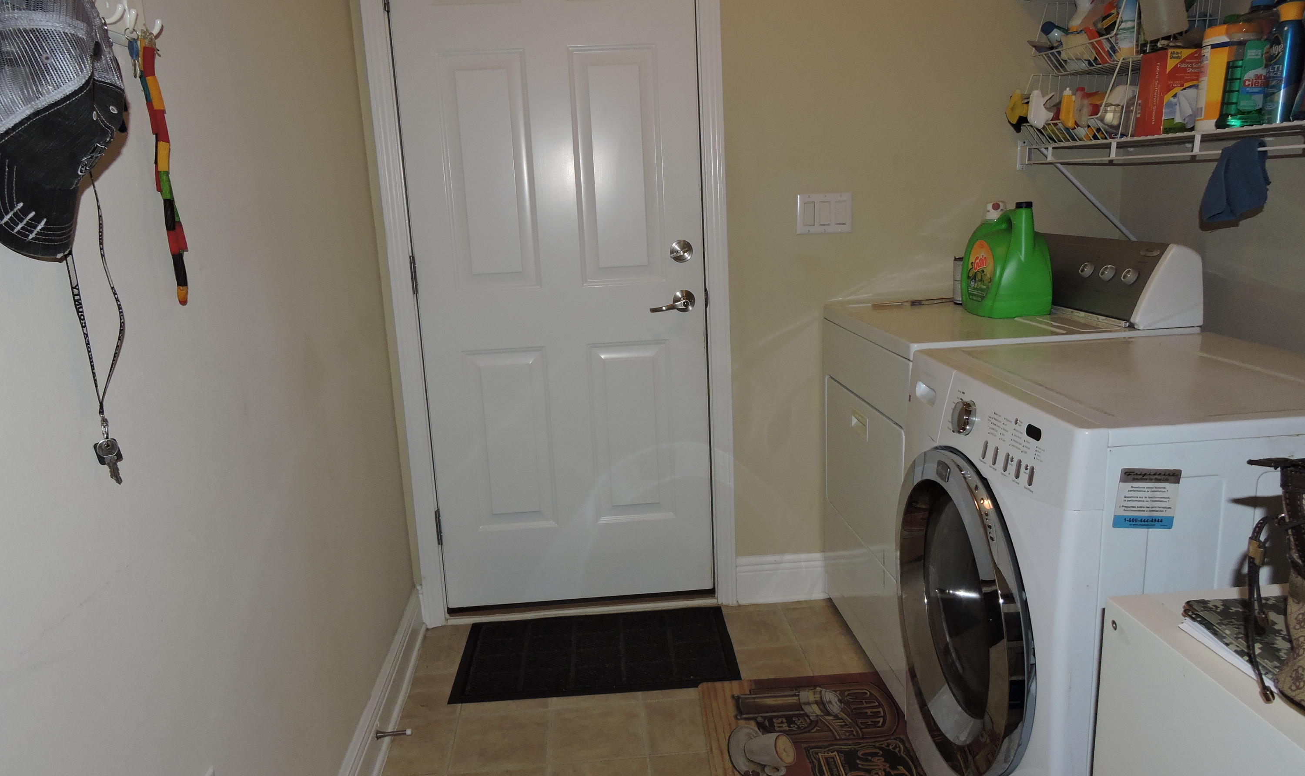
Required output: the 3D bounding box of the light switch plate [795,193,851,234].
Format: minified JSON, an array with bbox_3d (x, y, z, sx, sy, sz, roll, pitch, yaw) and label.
[{"bbox_3d":[0.496,-0.503,2.609,0.161,0.114,0.009,-3,13,-5],"label":"light switch plate"}]

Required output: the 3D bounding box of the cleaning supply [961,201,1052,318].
[{"bbox_3d":[0.937,-0.341,2.373,0.152,0.285,0.230,-3,13,-5],"label":"cleaning supply"}]

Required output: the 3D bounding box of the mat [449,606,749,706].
[{"bbox_3d":[-0.158,0.749,2.587,0.768,0.010,0.440,-3,13,-5],"label":"mat"}]

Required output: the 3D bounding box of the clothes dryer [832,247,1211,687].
[{"bbox_3d":[0.891,0.171,2.432,0.682,1.117,0.686,-3,13,-5],"label":"clothes dryer"}]

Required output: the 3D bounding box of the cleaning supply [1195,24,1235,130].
[{"bbox_3d":[1.208,-0.651,1.906,0.098,0.213,0.098,-3,13,-5],"label":"cleaning supply"}]

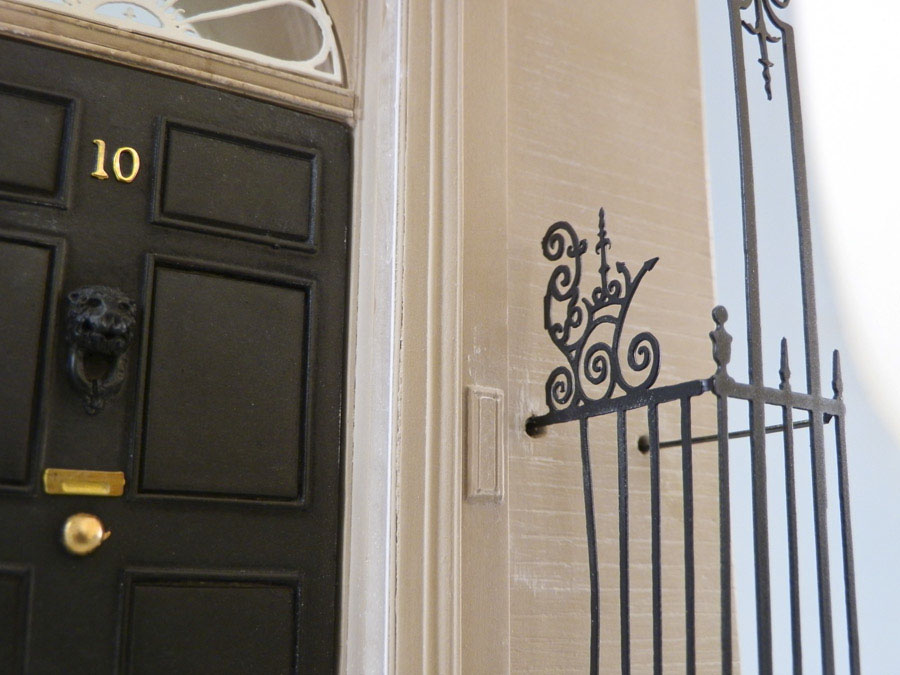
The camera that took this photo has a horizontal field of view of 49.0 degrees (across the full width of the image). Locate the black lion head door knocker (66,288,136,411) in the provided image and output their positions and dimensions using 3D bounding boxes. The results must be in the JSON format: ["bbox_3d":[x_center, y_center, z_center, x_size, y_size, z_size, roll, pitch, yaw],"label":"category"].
[{"bbox_3d":[-0.058,0.002,0.163,0.011,0.021,0.008,8,-15,-30],"label":"black lion head door knocker"}]

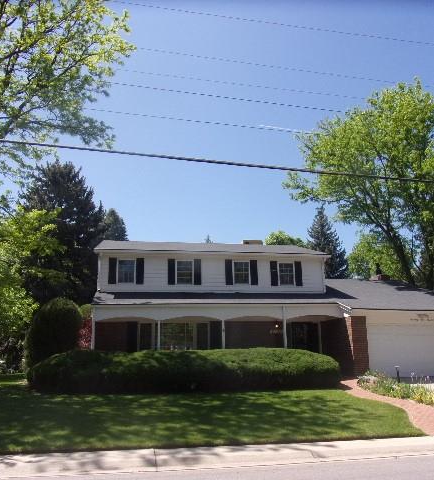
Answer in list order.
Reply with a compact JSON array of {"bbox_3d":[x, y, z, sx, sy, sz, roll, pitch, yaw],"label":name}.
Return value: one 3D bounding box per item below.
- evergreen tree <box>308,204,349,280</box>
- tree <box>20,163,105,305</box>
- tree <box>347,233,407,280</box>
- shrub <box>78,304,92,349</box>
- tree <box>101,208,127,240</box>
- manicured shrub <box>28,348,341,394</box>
[{"bbox_3d":[9.257,3.112,38.077,5.200,12.350,5.200,1,-11,-9],"label":"evergreen tree"},{"bbox_3d":[-9.074,1.102,25.071,5.400,11.760,5.400,1,-11,-9],"label":"tree"},{"bbox_3d":[13.956,4.235,37.626,6.000,9.930,6.000,1,-11,-9],"label":"tree"},{"bbox_3d":[-5.386,4.106,17.509,1.100,3.090,1.100,1,-11,-9],"label":"shrub"},{"bbox_3d":[-8.253,3.029,34.128,4.200,11.230,4.200,1,-11,-9],"label":"tree"},{"bbox_3d":[-0.867,4.562,15.503,10.700,1.330,1.900,1,-11,-9],"label":"manicured shrub"}]

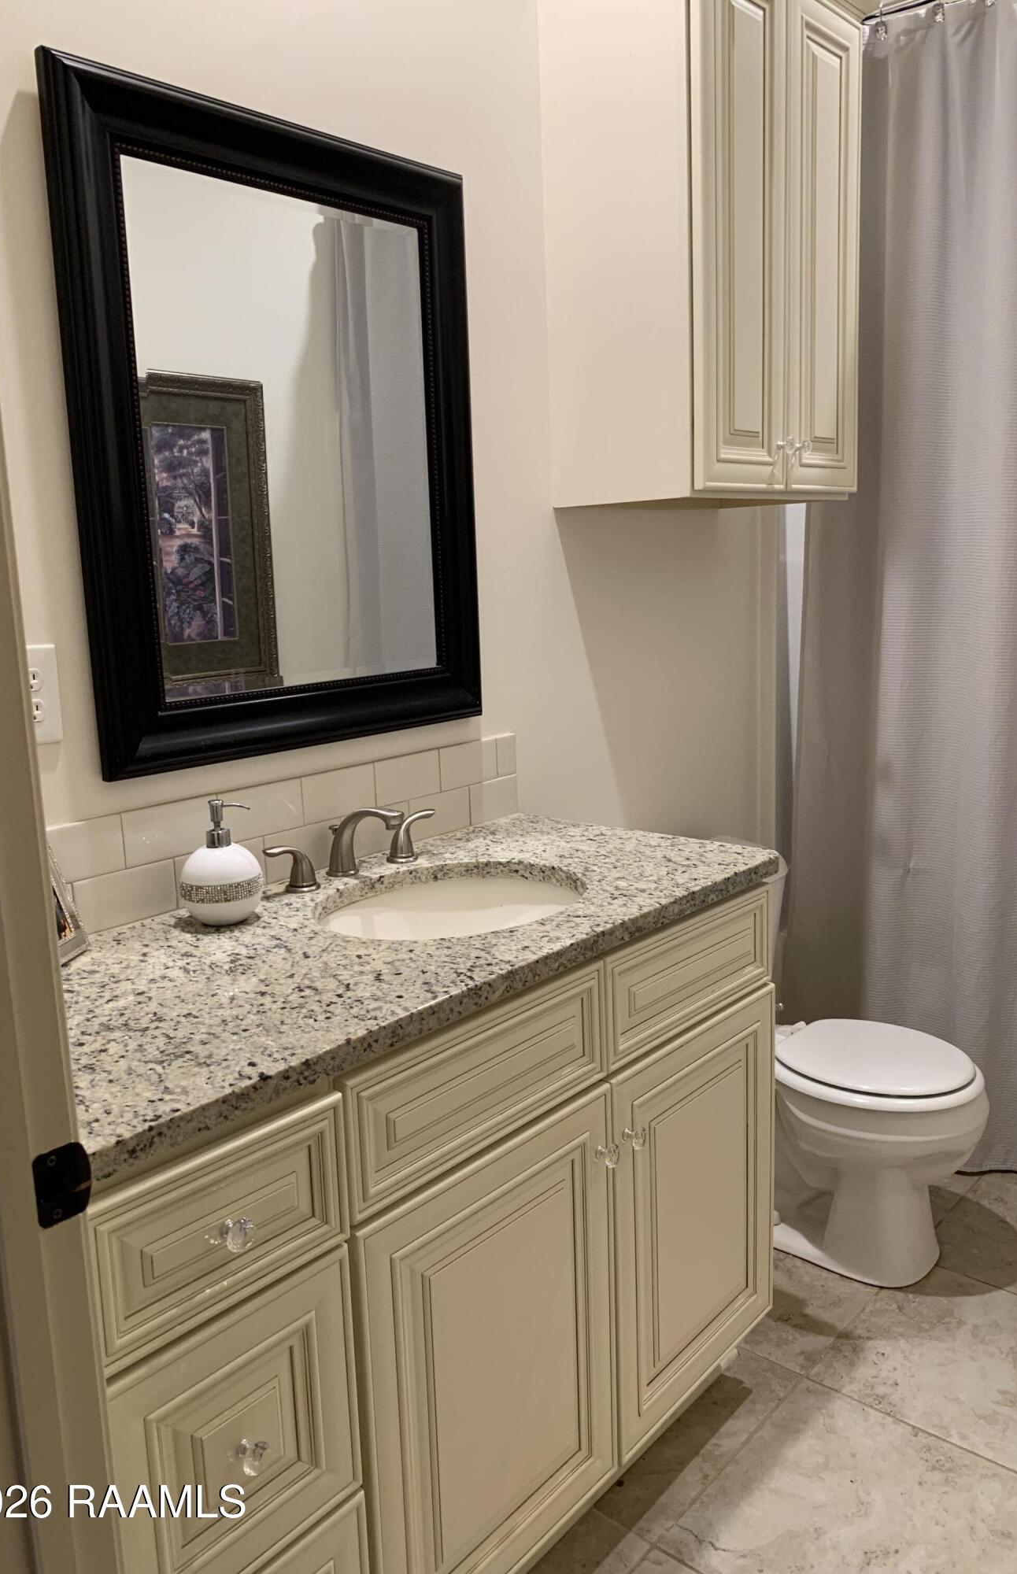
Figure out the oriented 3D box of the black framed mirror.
[{"bbox_3d":[-0.304,-0.502,1.754,0.036,0.882,0.730,7,14,40],"label":"black framed mirror"}]

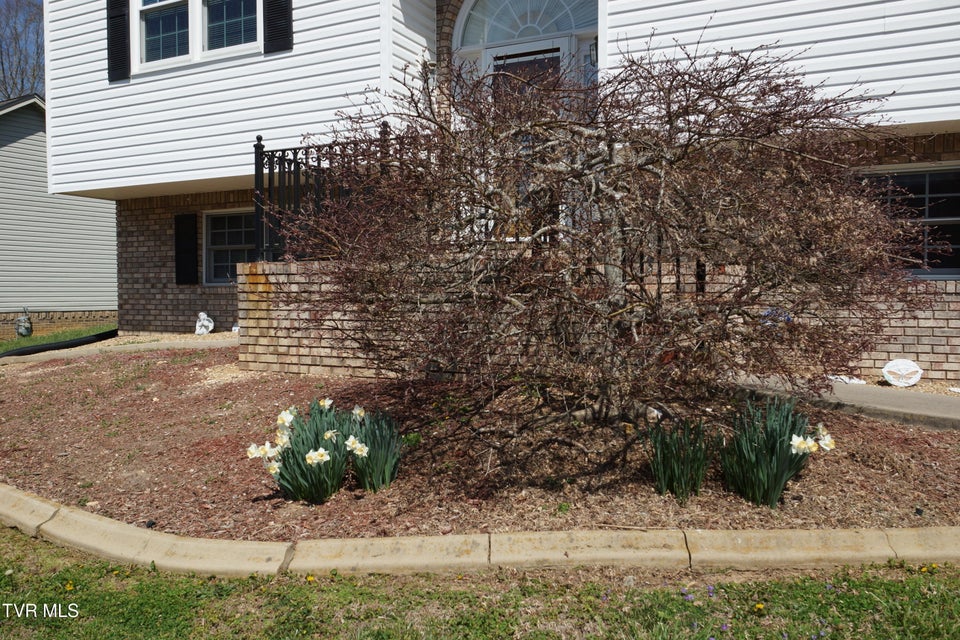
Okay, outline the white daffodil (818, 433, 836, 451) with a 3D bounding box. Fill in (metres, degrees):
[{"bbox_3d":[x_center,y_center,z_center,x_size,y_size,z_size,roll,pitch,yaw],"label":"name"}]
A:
[{"bbox_3d":[1.529,0.535,3.520,0.055,0.080,0.075,1,3,31],"label":"white daffodil"}]

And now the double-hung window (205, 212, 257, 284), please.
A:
[{"bbox_3d":[-3.017,-0.878,9.750,0.930,0.930,0.100,1,3,28],"label":"double-hung window"}]

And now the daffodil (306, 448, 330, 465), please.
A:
[{"bbox_3d":[-0.721,0.606,3.550,0.115,0.075,0.060,0,2,12],"label":"daffodil"}]

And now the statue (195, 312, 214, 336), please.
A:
[{"bbox_3d":[-3.272,0.042,9.500,0.230,0.265,0.180,1,2,25],"label":"statue"}]

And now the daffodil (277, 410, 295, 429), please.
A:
[{"bbox_3d":[-0.875,0.443,3.600,0.075,0.080,0.055,2,3,38],"label":"daffodil"}]

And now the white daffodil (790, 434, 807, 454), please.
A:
[{"bbox_3d":[1.406,0.548,3.520,0.078,0.087,0.055,-1,3,-27],"label":"white daffodil"}]

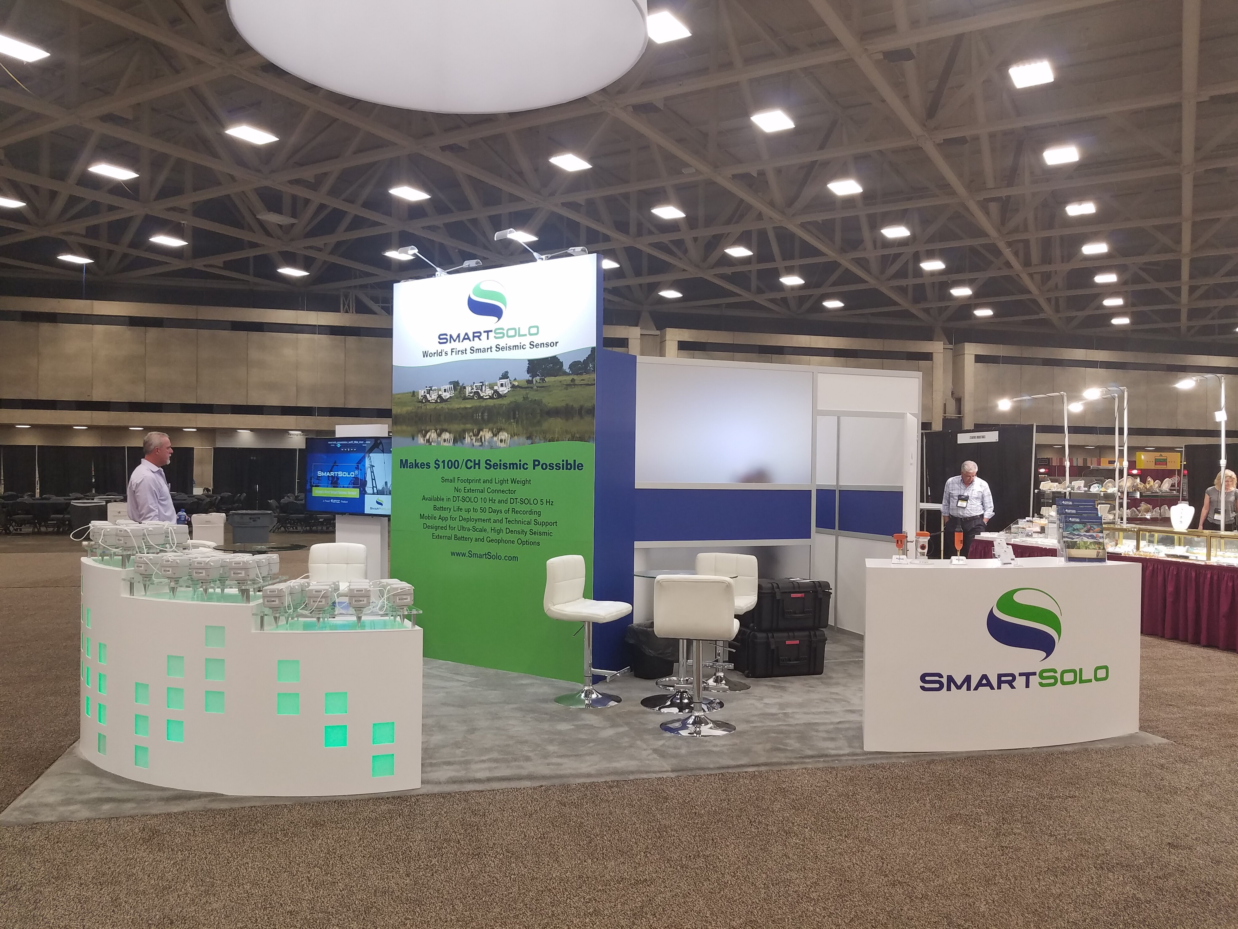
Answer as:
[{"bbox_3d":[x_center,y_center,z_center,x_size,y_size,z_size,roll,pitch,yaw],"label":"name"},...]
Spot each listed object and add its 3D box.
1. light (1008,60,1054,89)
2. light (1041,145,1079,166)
[{"bbox_3d":[9.609,-9.097,21.609,0.780,0.120,1.200,1,0,31],"label":"light"},{"bbox_3d":[12.670,-8.867,26.635,0.800,0.130,1.200,0,0,31],"label":"light"}]

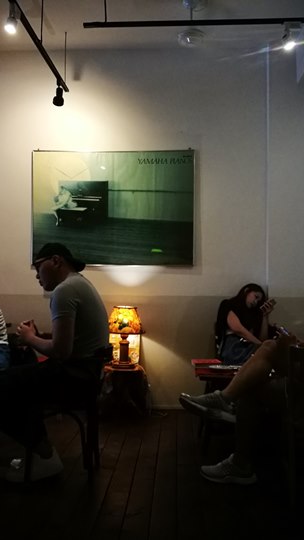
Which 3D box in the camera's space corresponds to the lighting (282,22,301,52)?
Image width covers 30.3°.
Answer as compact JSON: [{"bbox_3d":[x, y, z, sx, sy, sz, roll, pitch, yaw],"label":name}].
[{"bbox_3d":[0.852,-1.420,3.430,0.120,0.180,0.100,0,-2,-6],"label":"lighting"}]

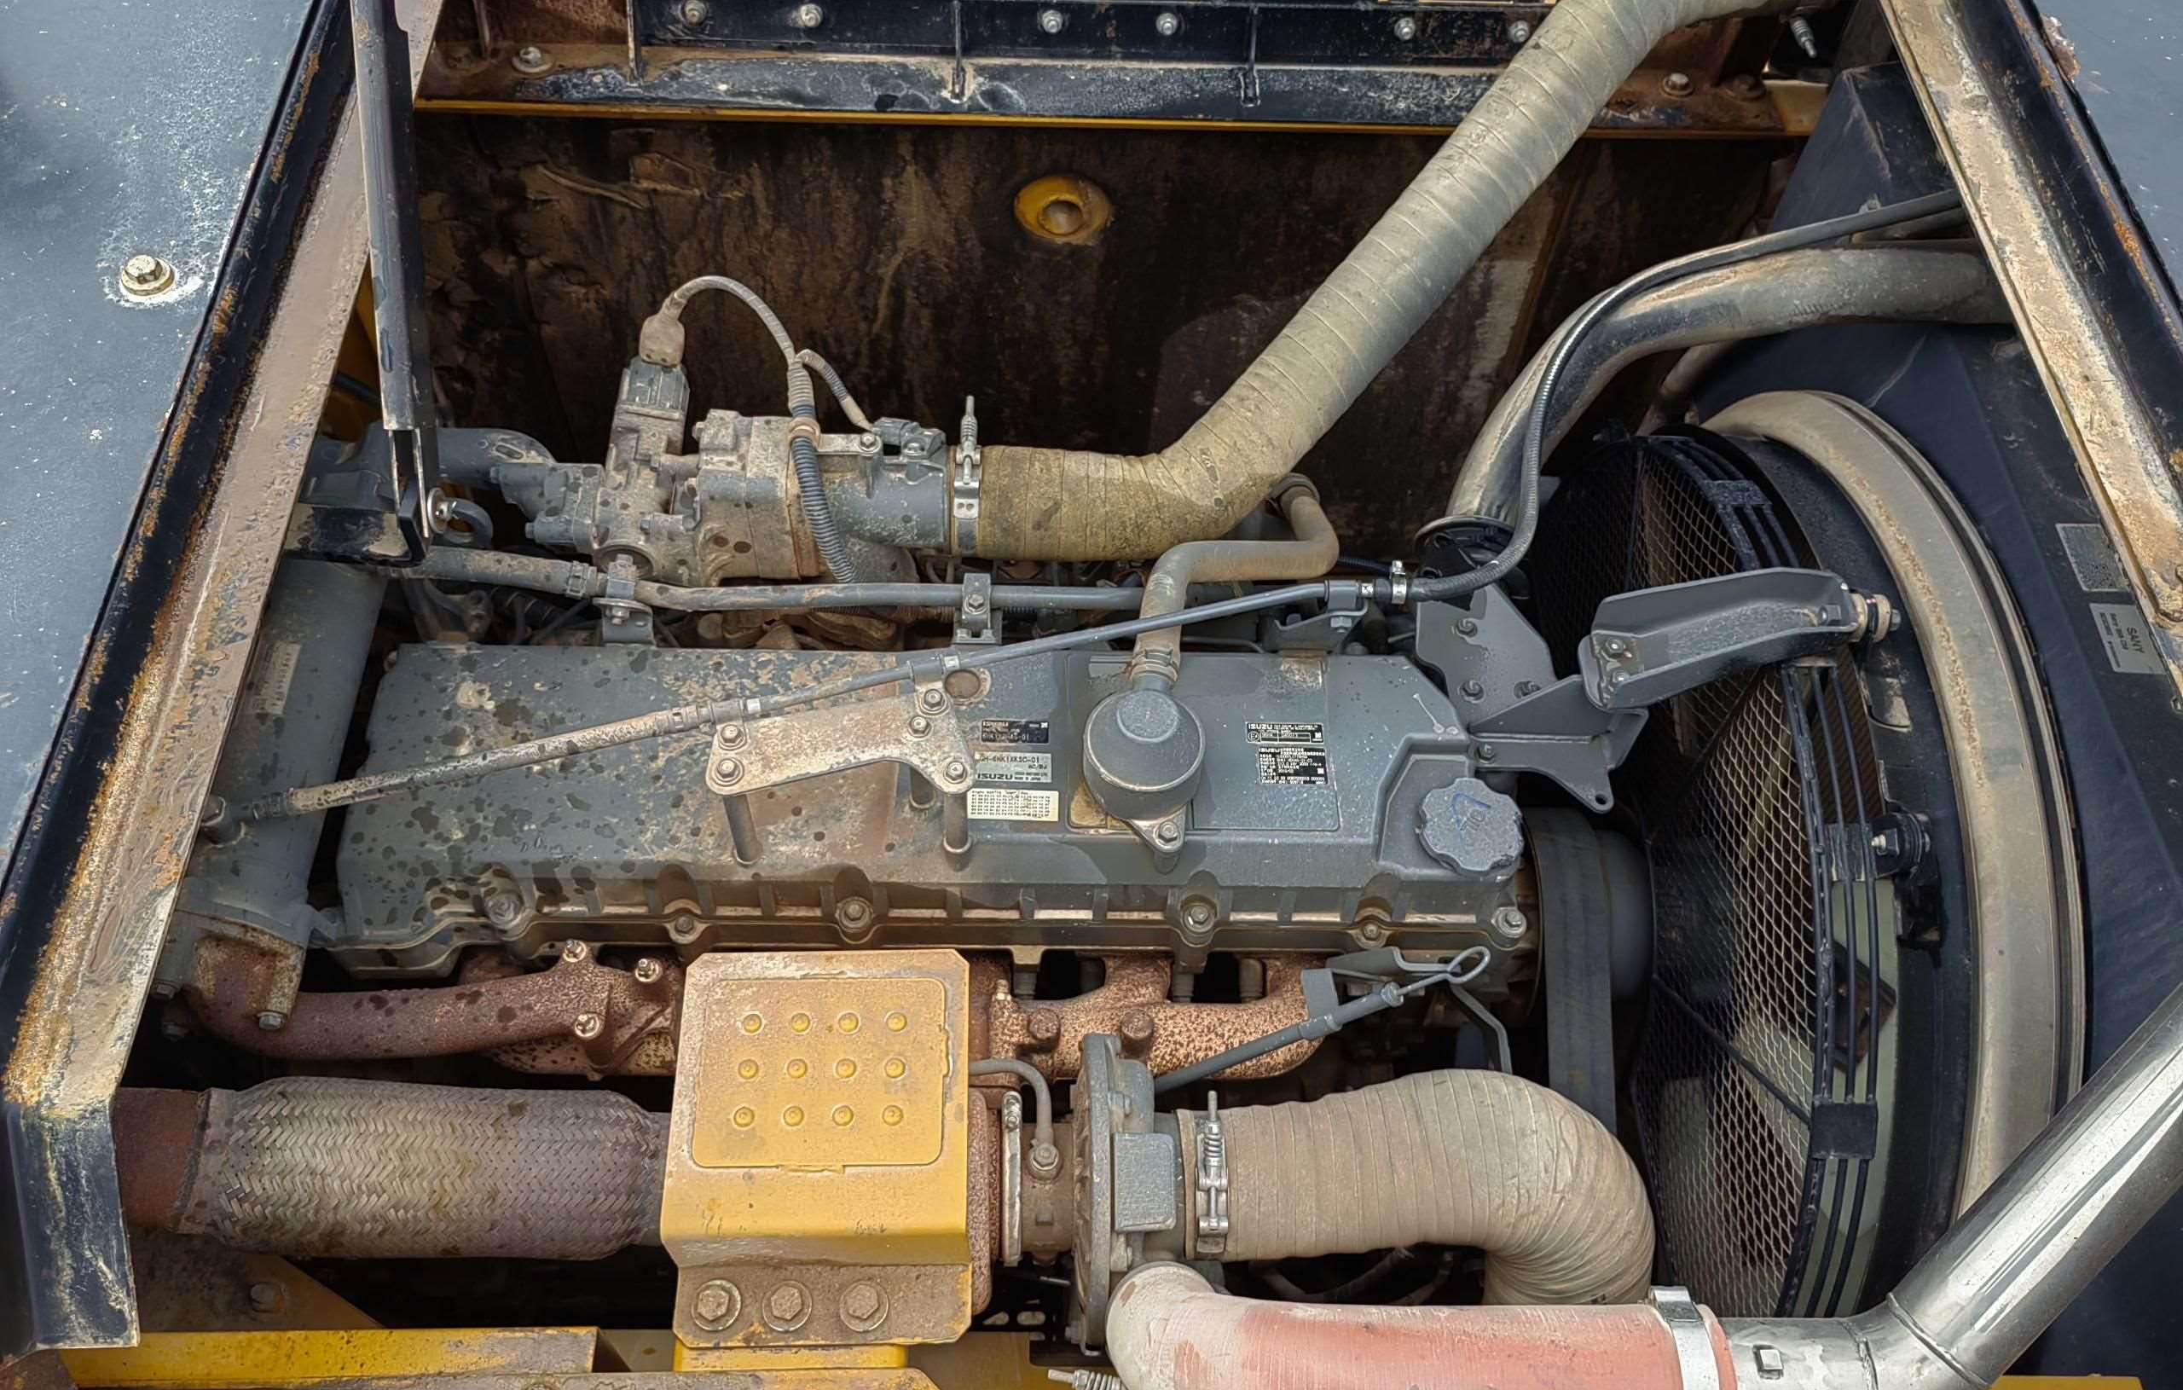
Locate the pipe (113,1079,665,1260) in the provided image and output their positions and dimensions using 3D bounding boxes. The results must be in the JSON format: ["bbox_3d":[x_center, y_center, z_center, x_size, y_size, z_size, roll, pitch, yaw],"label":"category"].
[{"bbox_3d":[-0.484,0.340,1.178,0.378,0.124,0.124,0,55,0],"label":"pipe"}]

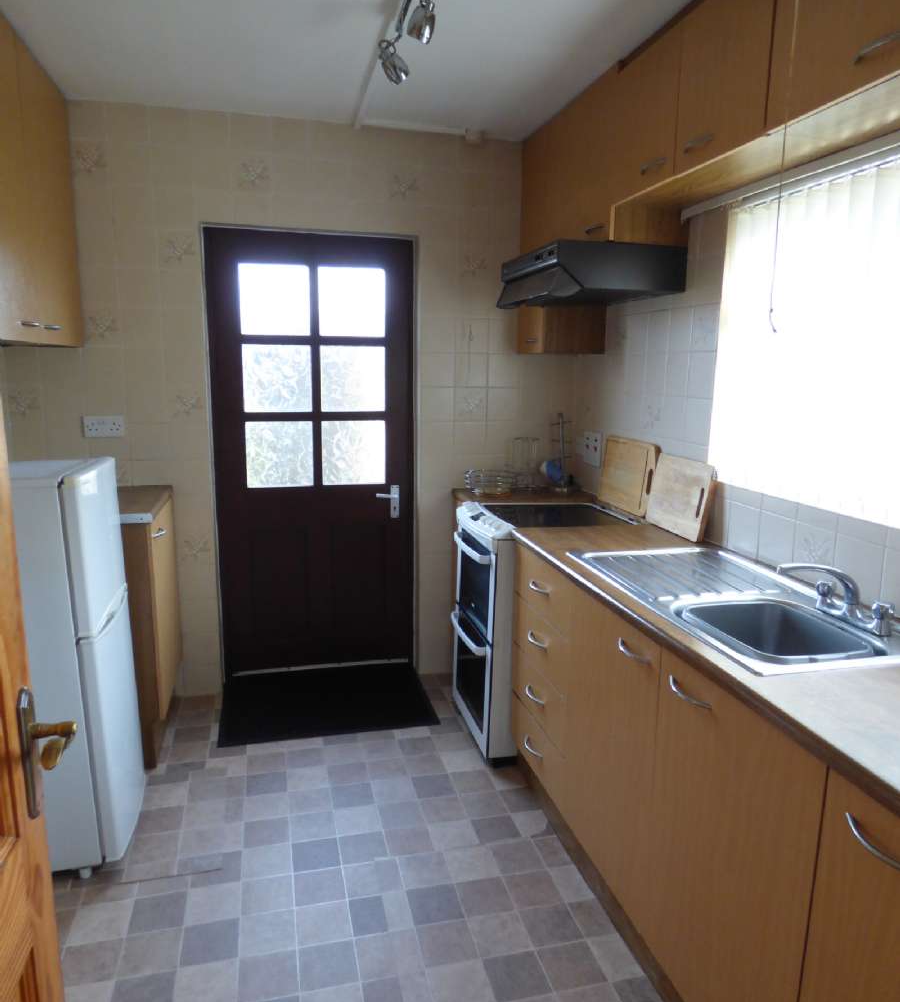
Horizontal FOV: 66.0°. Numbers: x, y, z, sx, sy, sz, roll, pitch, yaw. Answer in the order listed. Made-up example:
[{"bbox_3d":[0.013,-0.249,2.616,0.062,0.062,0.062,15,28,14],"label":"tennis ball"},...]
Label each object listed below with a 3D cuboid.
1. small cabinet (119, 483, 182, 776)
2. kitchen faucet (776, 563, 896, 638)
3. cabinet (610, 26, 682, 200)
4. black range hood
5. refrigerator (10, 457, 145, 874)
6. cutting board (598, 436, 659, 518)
[{"bbox_3d":[-1.404,0.480,2.711,0.603,0.968,0.550,-2,11,-14],"label":"small cabinet"},{"bbox_3d":[0.850,0.213,1.550,0.260,0.142,0.245,-2,11,-14],"label":"kitchen faucet"},{"bbox_3d":[0.728,-1.144,2.106,0.306,0.392,0.360,-2,11,-14],"label":"cabinet"},{"bbox_3d":[0.506,-0.835,2.614,0.510,0.172,0.570,-2,11,-14],"label":"black range hood"},{"bbox_3d":[-1.289,0.487,2.108,0.530,1.187,0.485,-2,11,-14],"label":"refrigerator"},{"bbox_3d":[0.719,-0.105,2.818,0.025,0.285,0.340,4,10,-15],"label":"cutting board"}]

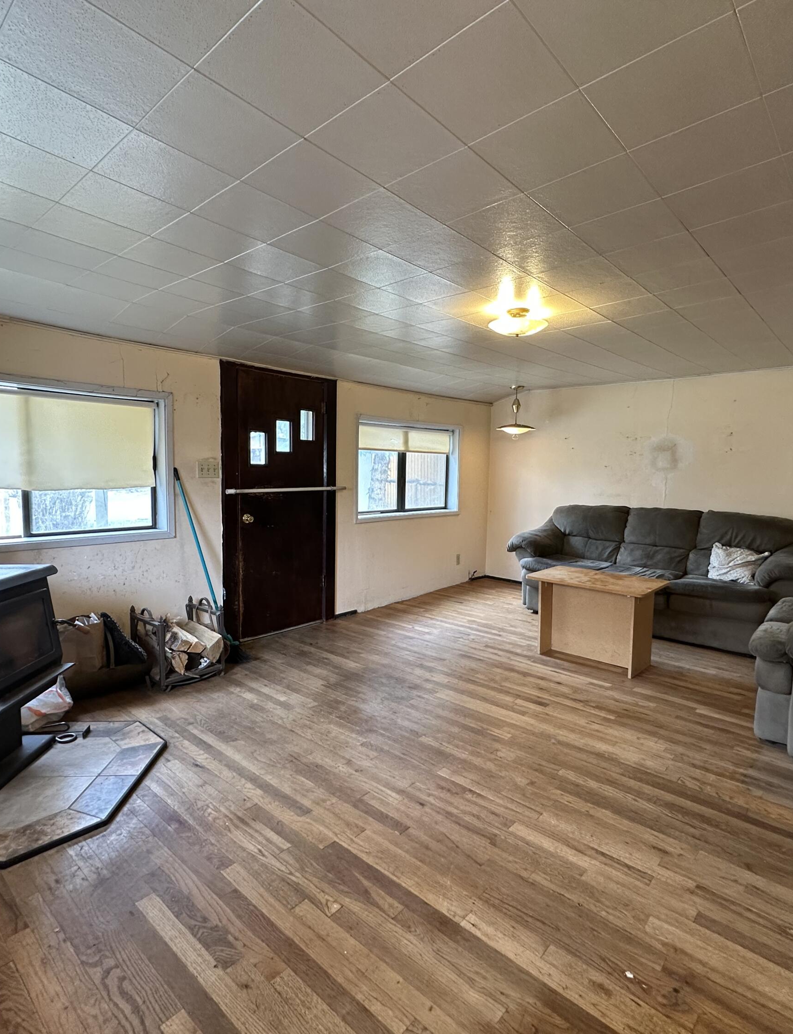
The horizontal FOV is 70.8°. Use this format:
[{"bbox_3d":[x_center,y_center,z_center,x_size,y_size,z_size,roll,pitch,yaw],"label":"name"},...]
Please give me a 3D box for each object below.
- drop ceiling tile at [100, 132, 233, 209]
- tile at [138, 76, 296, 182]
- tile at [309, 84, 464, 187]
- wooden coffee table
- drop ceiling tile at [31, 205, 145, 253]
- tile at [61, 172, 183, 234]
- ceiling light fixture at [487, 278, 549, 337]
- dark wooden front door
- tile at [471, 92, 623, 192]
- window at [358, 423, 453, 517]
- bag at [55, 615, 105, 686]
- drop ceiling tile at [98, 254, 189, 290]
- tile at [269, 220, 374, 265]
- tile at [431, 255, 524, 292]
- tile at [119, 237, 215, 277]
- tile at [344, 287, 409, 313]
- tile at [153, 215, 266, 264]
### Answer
[{"bbox_3d":[-0.686,-1.026,1.662,0.307,0.020,0.307,5,5,42],"label":"drop ceiling tile"},{"bbox_3d":[-0.453,-1.005,1.445,0.305,0.020,0.305,5,7,42],"label":"tile"},{"bbox_3d":[-0.023,-0.999,1.468,0.300,0.020,0.300,3,3,42],"label":"tile"},{"bbox_3d":[1.337,0.691,3.753,0.788,0.555,0.488,5,6,42],"label":"wooden coffee table"},{"bbox_3d":[-1.135,-1.059,2.056,0.305,0.020,0.305,5,7,42],"label":"drop ceiling tile"},{"bbox_3d":[-0.905,-1.042,1.855,0.300,0.020,0.300,5,5,42],"label":"tile"},{"bbox_3d":[0.613,-0.981,2.819,0.305,0.140,0.305,5,7,42],"label":"ceiling light fixture"},{"bbox_3d":[-0.861,-0.106,4.241,0.100,1.970,1.040,5,7,42],"label":"dark wooden front door"},{"bbox_3d":[0.409,-1.001,1.502,0.307,0.020,0.307,4,4,42],"label":"tile"},{"bbox_3d":[0.150,-0.474,5.586,0.100,0.880,1.500,6,7,41],"label":"window"},{"bbox_3d":[-1.730,0.727,3.029,0.200,0.380,0.270,5,7,42],"label":"bag"},{"bbox_3d":[-1.149,-1.093,2.490,0.300,0.020,0.300,6,5,42],"label":"drop ceiling tile"},{"bbox_3d":[-0.276,-1.038,2.119,0.307,0.020,0.307,5,5,42],"label":"tile"},{"bbox_3d":[0.364,-1.033,2.357,0.305,0.025,0.305,5,6,42],"label":"tile"},{"bbox_3d":[-0.928,-1.065,2.290,0.305,0.025,0.305,5,6,42],"label":"tile"},{"bbox_3d":[-0.088,-1.067,2.765,0.305,0.025,0.305,5,6,42],"label":"tile"},{"bbox_3d":[-0.704,-1.048,2.096,0.307,0.020,0.307,5,6,42],"label":"tile"}]

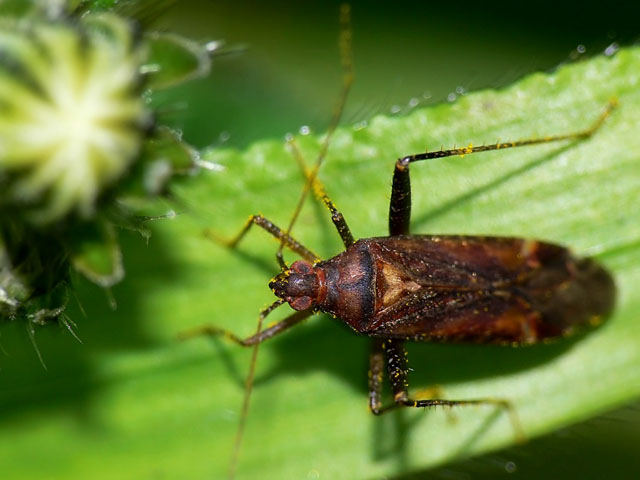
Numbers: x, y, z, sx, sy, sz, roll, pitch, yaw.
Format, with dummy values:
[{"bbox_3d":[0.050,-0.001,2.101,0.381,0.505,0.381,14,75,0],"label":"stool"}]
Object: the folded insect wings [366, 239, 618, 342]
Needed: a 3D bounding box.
[{"bbox_3d":[0.004,0.001,0.145,0.006,0.001,0.003,2,90,-9],"label":"folded insect wings"}]

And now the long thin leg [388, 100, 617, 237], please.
[{"bbox_3d":[0.004,-0.001,0.146,0.006,0.001,0.004,-6,91,-11],"label":"long thin leg"}]

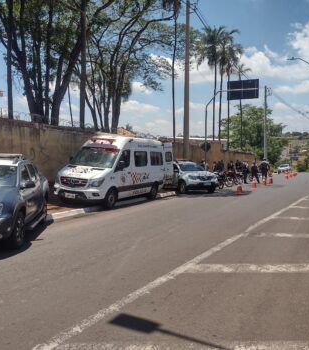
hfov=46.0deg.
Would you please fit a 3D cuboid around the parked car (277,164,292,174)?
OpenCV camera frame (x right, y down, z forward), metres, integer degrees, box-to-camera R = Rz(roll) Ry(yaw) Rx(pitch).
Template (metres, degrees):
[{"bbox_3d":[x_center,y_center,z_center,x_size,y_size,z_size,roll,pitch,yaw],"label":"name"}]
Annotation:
[{"bbox_3d":[19.285,-0.782,53.973,1.750,1.500,4.200,2,2,21],"label":"parked car"}]

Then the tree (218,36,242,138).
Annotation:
[{"bbox_3d":[9.143,-8.521,45.689,3.700,17.300,3.700,2,2,23],"label":"tree"}]

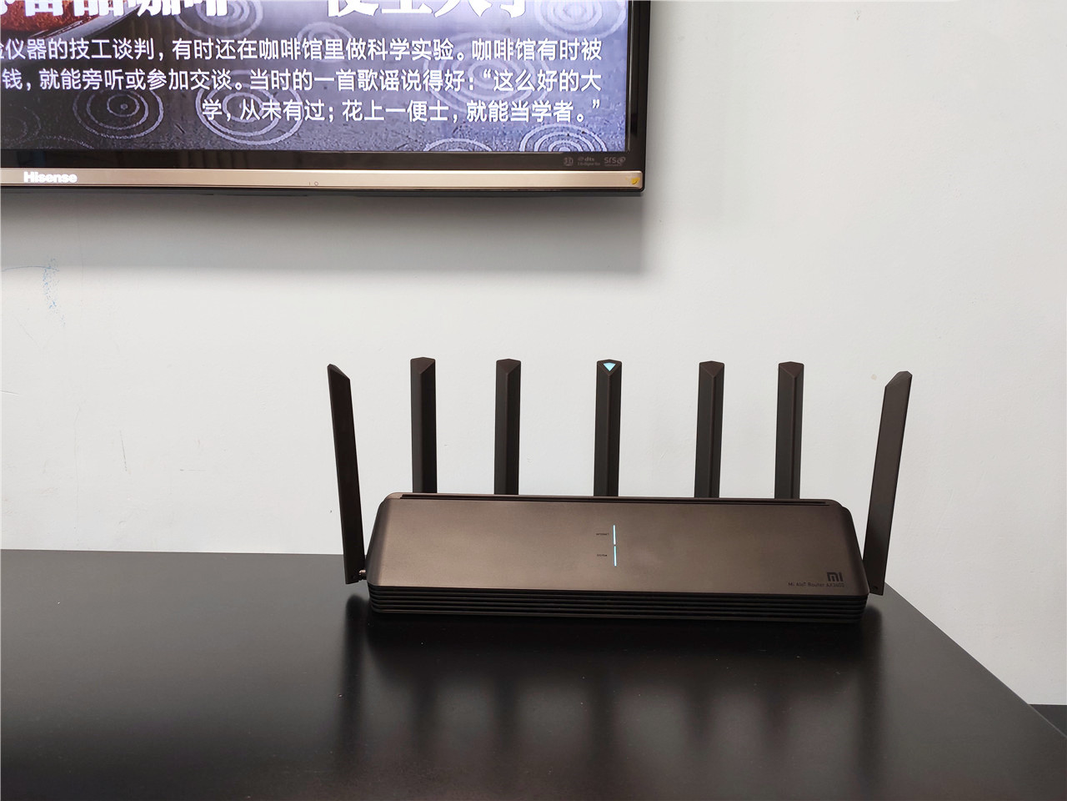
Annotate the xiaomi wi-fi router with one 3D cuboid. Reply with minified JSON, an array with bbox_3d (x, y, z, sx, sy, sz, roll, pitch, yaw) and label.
[{"bbox_3d":[0.061,0.059,0.596,0.422,0.177,0.131,1,8,1],"label":"xiaomi wi-fi router"}]

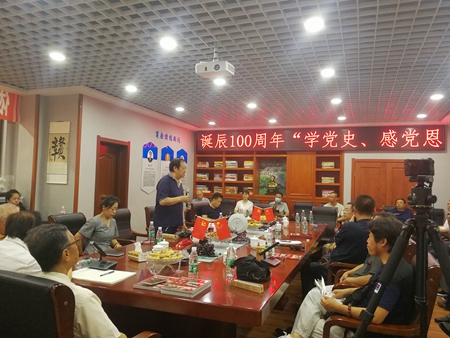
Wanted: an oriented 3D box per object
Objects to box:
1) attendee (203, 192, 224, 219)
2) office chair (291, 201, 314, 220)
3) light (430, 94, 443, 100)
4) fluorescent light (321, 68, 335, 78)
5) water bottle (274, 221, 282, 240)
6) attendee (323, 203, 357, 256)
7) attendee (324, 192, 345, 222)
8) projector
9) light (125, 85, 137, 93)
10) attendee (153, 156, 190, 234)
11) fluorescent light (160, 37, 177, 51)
[{"bbox_3d":[-0.162,1.028,6.079,0.750,1.220,0.500,1,-3,31],"label":"attendee"},{"bbox_3d":[1.579,1.218,7.111,0.600,1.040,0.650,1,-2,21],"label":"office chair"},{"bbox_3d":[3.337,-1.130,5.527,0.175,0.050,0.175,1,-2,21],"label":"light"},{"bbox_3d":[1.327,-1.238,4.525,0.175,0.050,0.175,1,-2,21],"label":"fluorescent light"},{"bbox_3d":[0.630,0.717,4.090,0.064,0.225,0.064,1,-2,21],"label":"water bottle"},{"bbox_3d":[1.429,1.030,4.500,0.780,1.200,0.550,1,-3,9],"label":"attendee"},{"bbox_3d":[2.209,1.129,7.150,0.520,1.270,0.750,0,-3,25],"label":"attendee"},{"bbox_3d":[-0.099,-1.030,3.650,0.330,0.095,0.240,-1,0,19],"label":"projector"},{"bbox_3d":[-1.503,-1.293,5.646,0.175,0.050,0.175,1,-2,21],"label":"light"},{"bbox_3d":[-0.734,0.713,4.760,0.480,1.710,0.500,1,-2,21],"label":"attendee"},{"bbox_3d":[-0.596,-1.324,3.704,0.175,0.050,0.175,0,-3,21],"label":"fluorescent light"}]

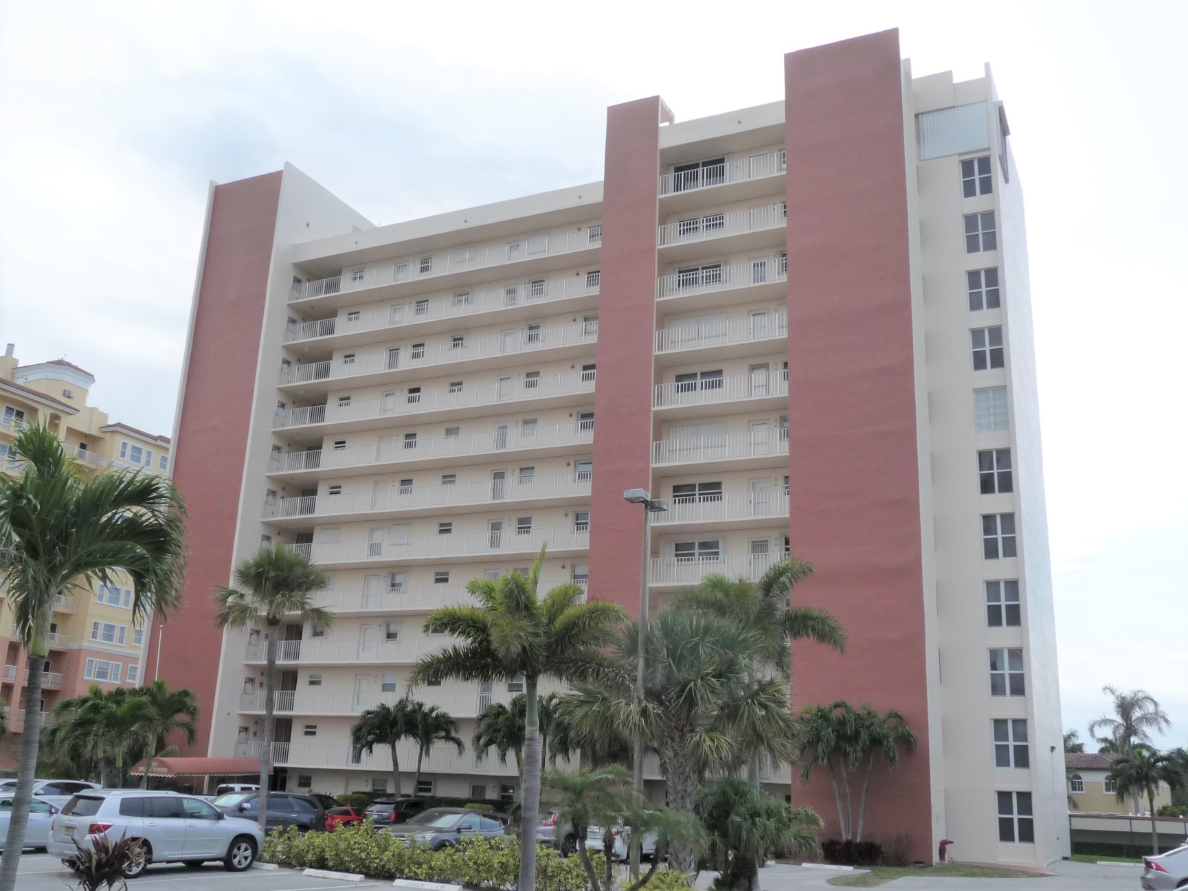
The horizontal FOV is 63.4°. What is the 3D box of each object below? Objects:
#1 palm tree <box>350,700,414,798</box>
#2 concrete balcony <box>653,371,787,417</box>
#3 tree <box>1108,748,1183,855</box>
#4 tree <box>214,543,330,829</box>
[{"bbox_3d":[-10.438,15.544,47.036,3.094,6.019,3.030,5,-16,-11],"label":"palm tree"},{"bbox_3d":[6.002,-2.289,43.580,6.450,1.300,1.600,-6,-18,25],"label":"concrete balcony"},{"bbox_3d":[27.343,17.620,47.625,3.569,5.050,3.495,-6,-18,28],"label":"tree"},{"bbox_3d":[-9.602,7.357,28.630,3.384,9.097,3.315,7,-17,-17],"label":"tree"}]

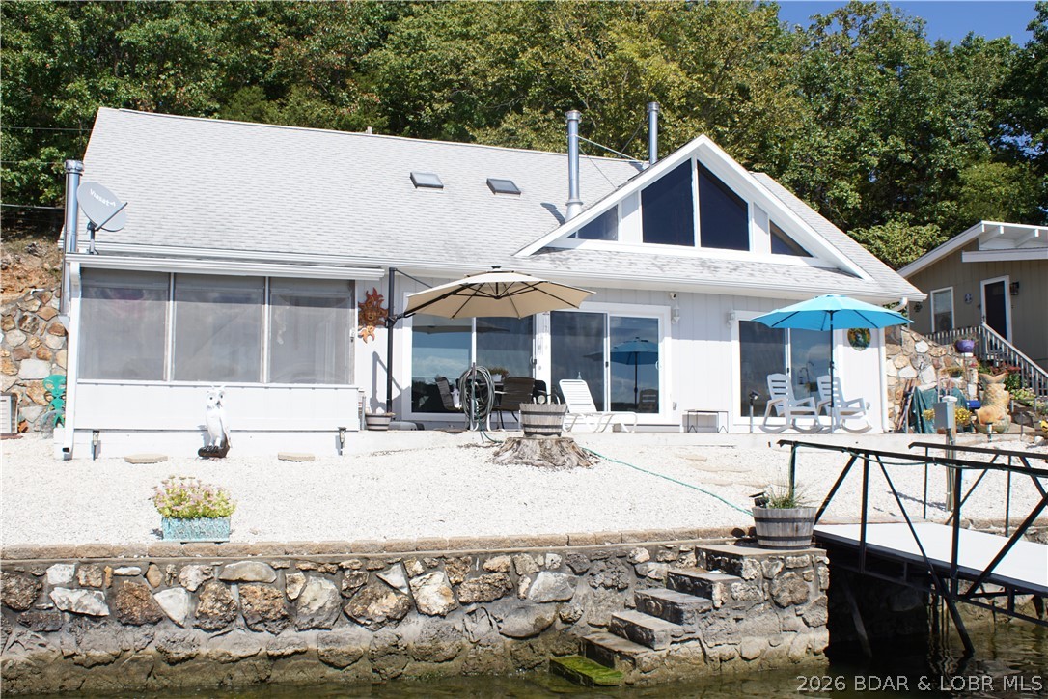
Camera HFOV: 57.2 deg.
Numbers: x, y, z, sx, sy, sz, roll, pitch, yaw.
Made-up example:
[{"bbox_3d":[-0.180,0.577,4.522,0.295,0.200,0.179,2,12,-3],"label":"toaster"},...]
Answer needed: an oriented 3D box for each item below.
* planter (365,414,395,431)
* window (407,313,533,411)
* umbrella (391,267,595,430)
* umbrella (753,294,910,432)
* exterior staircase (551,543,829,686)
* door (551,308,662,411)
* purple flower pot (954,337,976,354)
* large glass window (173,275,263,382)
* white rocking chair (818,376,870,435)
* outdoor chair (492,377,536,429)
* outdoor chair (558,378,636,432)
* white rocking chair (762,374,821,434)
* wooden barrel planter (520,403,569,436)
[{"bbox_3d":[-2.053,1.057,13.661,0.400,0.245,0.400,2,-6,-17],"label":"planter"},{"bbox_3d":[-0.918,0.201,17.452,2.346,1.945,0.100,2,-6,-18],"label":"window"},{"bbox_3d":[-0.537,-0.005,15.045,3.200,2.620,3.000,1,-6,-10],"label":"umbrella"},{"bbox_3d":[4.894,0.205,15.224,2.580,2.260,2.560,2,-6,-19],"label":"umbrella"},{"bbox_3d":[1.570,2.457,9.086,2.449,1.072,0.900,2,-6,-18],"label":"exterior staircase"},{"bbox_3d":[1.528,0.243,17.894,2.280,2.000,0.120,2,-6,-19],"label":"door"},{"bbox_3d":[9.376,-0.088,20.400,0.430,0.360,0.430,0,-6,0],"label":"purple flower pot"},{"bbox_3d":[-4.068,-0.271,12.817,1.190,1.432,0.100,2,-6,-16],"label":"large glass window"},{"bbox_3d":[5.507,0.954,16.707,0.690,1.030,0.900,2,-6,-18],"label":"white rocking chair"},{"bbox_3d":[-0.158,0.886,14.918,0.600,0.830,0.680,3,-6,-25],"label":"outdoor chair"},{"bbox_3d":[1.194,0.922,15.356,0.640,0.840,1.350,3,-7,-31],"label":"outdoor chair"},{"bbox_3d":[4.413,0.900,15.888,0.650,1.010,0.790,2,-6,-24],"label":"white rocking chair"},{"bbox_3d":[0.261,0.942,12.669,0.640,0.450,0.640,0,-6,0],"label":"wooden barrel planter"}]

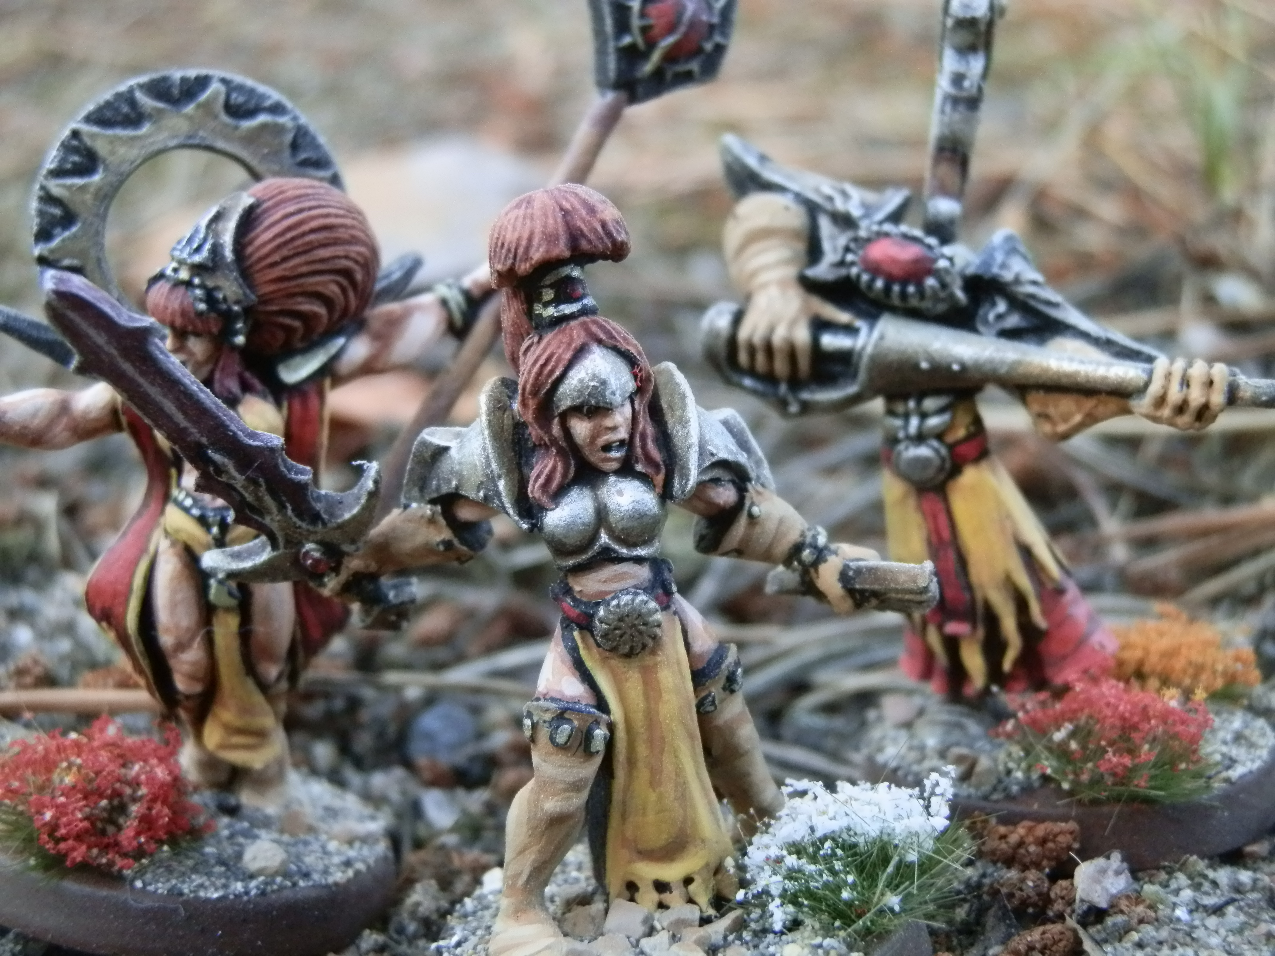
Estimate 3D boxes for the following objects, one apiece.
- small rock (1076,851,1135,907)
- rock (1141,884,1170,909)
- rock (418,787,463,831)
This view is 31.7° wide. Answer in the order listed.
[{"bbox_3d":[0.024,0.021,0.117,0.003,0.003,0.003,0,13,0],"label":"small rock"},{"bbox_3d":[0.027,0.022,0.117,0.002,0.001,0.002,0,13,0],"label":"rock"},{"bbox_3d":[-0.012,0.020,0.138,0.003,0.002,0.002,0,13,0],"label":"rock"}]

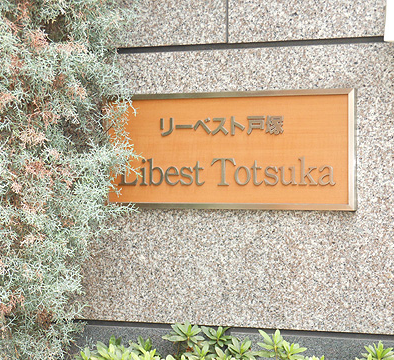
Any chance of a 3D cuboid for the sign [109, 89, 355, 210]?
[{"bbox_3d":[0.082,-0.083,3.896,0.773,0.335,0.028,0,1,23],"label":"sign"}]

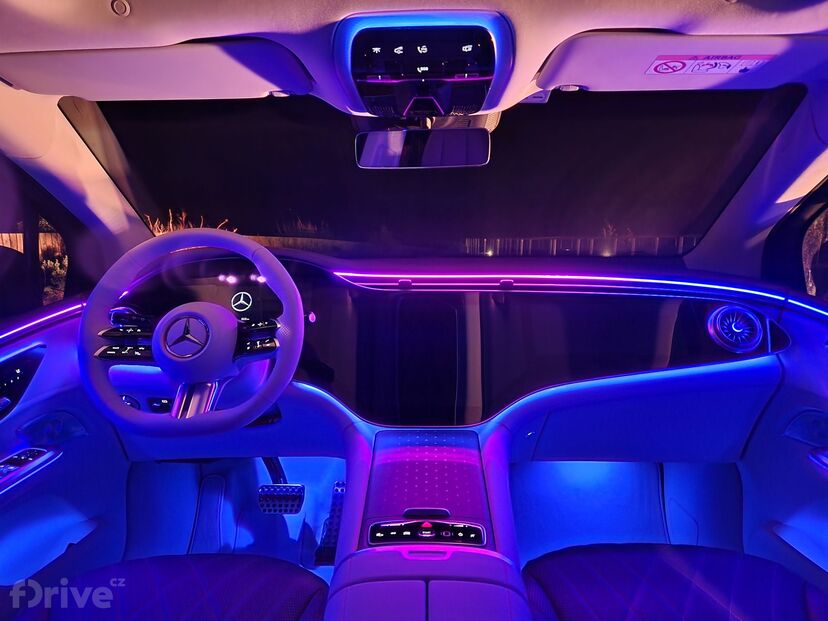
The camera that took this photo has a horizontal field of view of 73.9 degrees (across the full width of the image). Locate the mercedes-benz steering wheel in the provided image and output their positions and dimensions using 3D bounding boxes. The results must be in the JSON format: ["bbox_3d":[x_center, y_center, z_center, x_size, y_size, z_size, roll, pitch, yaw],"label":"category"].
[{"bbox_3d":[-0.373,0.033,0.944,0.372,0.360,0.100,0,-16,1],"label":"mercedes-benz steering wheel"}]

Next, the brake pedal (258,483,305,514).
[{"bbox_3d":[-0.316,0.448,1.310,0.108,0.072,0.035,0,-23,1],"label":"brake pedal"}]

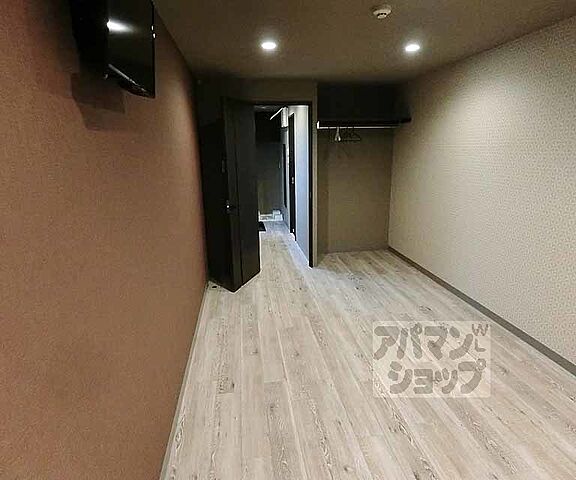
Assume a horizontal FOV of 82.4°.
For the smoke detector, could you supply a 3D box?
[{"bbox_3d":[0.566,-1.360,1.974,0.110,0.042,0.110,-3,16,-7],"label":"smoke detector"}]

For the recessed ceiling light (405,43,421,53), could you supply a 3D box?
[{"bbox_3d":[1.052,-1.616,2.774,0.125,0.030,0.125,-3,16,-7],"label":"recessed ceiling light"}]

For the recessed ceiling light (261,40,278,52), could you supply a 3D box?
[{"bbox_3d":[-0.150,-1.548,2.629,0.125,0.030,0.125,-3,16,-7],"label":"recessed ceiling light"}]

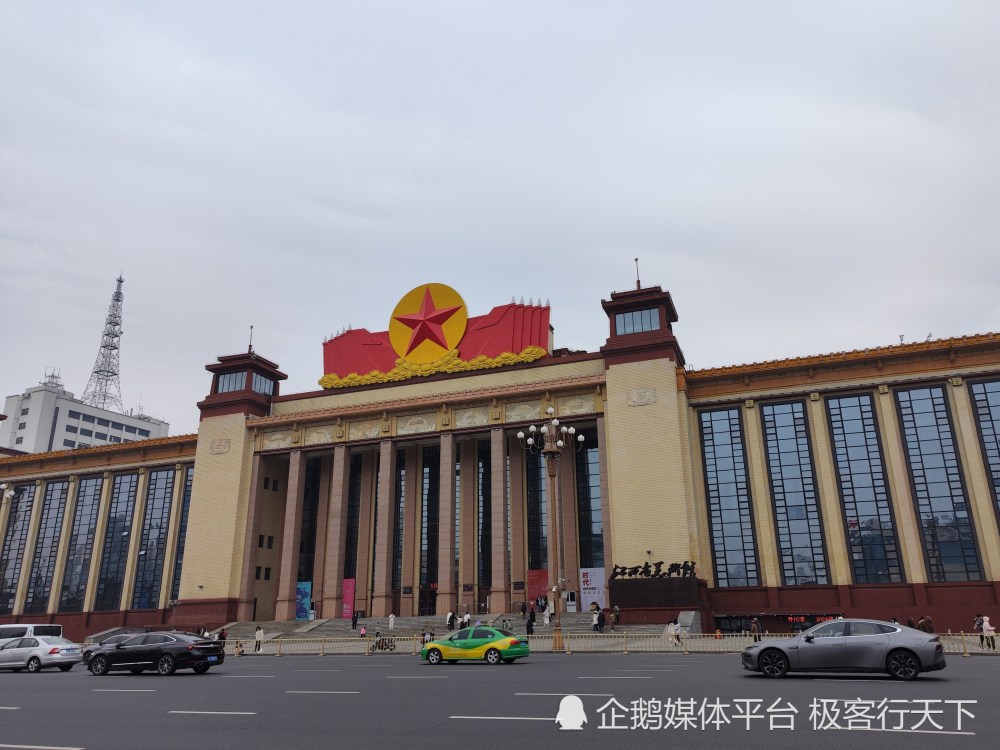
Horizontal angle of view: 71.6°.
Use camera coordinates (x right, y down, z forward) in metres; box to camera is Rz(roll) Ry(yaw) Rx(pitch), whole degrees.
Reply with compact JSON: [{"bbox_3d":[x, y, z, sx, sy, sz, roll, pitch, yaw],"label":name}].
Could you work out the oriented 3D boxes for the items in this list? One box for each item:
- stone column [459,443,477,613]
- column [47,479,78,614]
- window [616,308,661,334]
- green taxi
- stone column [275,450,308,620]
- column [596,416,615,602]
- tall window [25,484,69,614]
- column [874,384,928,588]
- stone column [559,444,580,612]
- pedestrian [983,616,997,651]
[{"bbox_3d":[-3.835,17.583,82.290,1.400,20.502,1.200,-7,-20,18],"label":"stone column"},{"bbox_3d":[-60.144,23.308,95.744,1.150,18.408,0.800,-8,-20,19],"label":"column"},{"bbox_3d":[14.740,-5.608,73.930,4.619,2.472,0.250,-8,-20,19],"label":"window"},{"bbox_3d":[-1.104,12.018,30.893,4.500,1.470,1.760,-7,-20,18],"label":"green taxi"},{"bbox_3d":[-23.366,17.889,78.205,1.450,18.569,1.450,-7,-20,18],"label":"stone column"},{"bbox_3d":[10.431,13.127,67.591,1.200,18.271,1.300,-7,-20,18],"label":"column"},{"bbox_3d":[-62.446,23.640,95.650,4.238,17.724,0.300,-7,-20,18],"label":"tall window"},{"bbox_3d":[35.990,9.634,62.548,1.900,17.532,1.000,-7,-20,18],"label":"column"},{"bbox_3d":[7.808,16.757,78.272,1.400,18.922,1.200,-7,-20,18],"label":"stone column"},{"bbox_3d":[25.227,13.368,35.871,0.520,1.649,0.470,-6,-20,16],"label":"pedestrian"}]

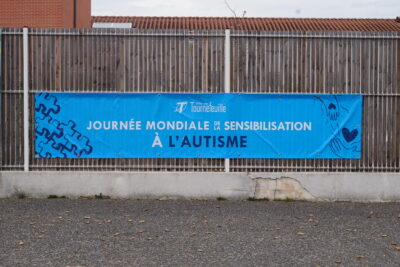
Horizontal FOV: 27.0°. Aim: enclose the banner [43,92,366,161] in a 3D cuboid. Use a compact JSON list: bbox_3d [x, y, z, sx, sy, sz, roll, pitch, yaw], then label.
[{"bbox_3d":[-0.016,-0.093,10.210,4.000,0.795,0.030,0,2,-2],"label":"banner"}]

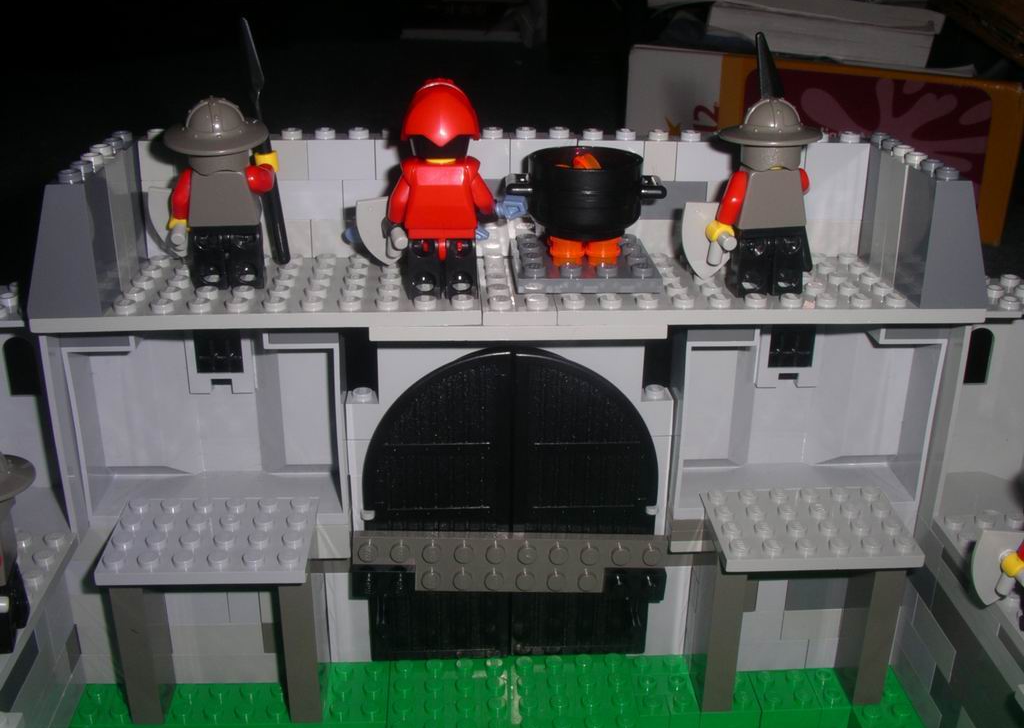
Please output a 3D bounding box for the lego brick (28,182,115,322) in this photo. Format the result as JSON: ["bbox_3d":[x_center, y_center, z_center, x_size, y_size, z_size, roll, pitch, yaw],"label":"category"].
[{"bbox_3d":[-0.092,-0.026,0.227,0.016,0.029,0.016,-1,22,-3],"label":"lego brick"}]

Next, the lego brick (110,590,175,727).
[{"bbox_3d":[-0.089,0.065,0.261,0.008,0.048,0.008,-1,22,-3],"label":"lego brick"}]

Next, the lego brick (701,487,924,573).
[{"bbox_3d":[0.072,0.040,0.269,0.048,0.005,0.032,0,23,-3],"label":"lego brick"}]

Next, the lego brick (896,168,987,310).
[{"bbox_3d":[0.095,-0.028,0.239,0.016,0.030,0.016,-1,23,-3],"label":"lego brick"}]

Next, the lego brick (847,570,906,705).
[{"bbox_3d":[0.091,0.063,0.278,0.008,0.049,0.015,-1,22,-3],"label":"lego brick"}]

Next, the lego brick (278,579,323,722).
[{"bbox_3d":[-0.051,0.064,0.269,0.008,0.049,0.016,-1,23,-3],"label":"lego brick"}]

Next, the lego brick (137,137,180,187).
[{"bbox_3d":[-0.080,-0.049,0.260,0.016,0.011,0.008,-1,23,-3],"label":"lego brick"}]

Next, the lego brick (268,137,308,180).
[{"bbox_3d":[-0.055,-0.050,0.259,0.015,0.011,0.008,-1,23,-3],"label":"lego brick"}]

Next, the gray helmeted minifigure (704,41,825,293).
[{"bbox_3d":[0.054,-0.042,0.236,0.025,0.056,0.019,-1,23,-3],"label":"gray helmeted minifigure"}]

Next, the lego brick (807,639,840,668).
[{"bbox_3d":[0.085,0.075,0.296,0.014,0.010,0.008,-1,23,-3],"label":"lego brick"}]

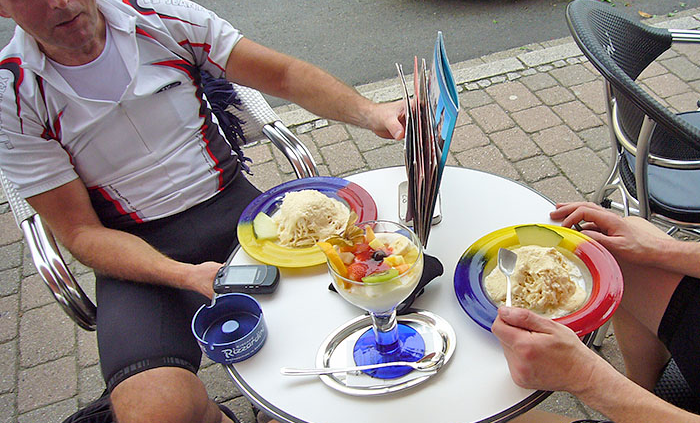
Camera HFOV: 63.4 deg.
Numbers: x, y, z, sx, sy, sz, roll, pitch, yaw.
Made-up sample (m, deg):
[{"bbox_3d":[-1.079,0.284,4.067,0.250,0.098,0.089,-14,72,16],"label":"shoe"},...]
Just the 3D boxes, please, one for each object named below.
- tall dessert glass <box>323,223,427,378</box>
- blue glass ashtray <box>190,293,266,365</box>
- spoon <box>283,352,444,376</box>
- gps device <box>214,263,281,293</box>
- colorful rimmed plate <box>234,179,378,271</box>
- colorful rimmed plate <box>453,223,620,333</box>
[{"bbox_3d":[0.042,0.118,0.718,0.115,0.180,0.115,-11,37,0],"label":"tall dessert glass"},{"bbox_3d":[-0.174,0.172,0.833,0.101,0.042,0.101,-11,37,0],"label":"blue glass ashtray"},{"bbox_3d":[0.015,0.203,0.746,0.212,0.020,0.030,-5,37,2],"label":"spoon"},{"bbox_3d":[-0.172,0.115,0.947,0.107,0.030,0.056,-2,38,14],"label":"gps device"},{"bbox_3d":[-0.075,0.020,0.988,0.244,0.030,0.244,-7,37,6],"label":"colorful rimmed plate"},{"bbox_3d":[0.273,0.107,0.831,0.234,0.030,0.234,-7,37,6],"label":"colorful rimmed plate"}]

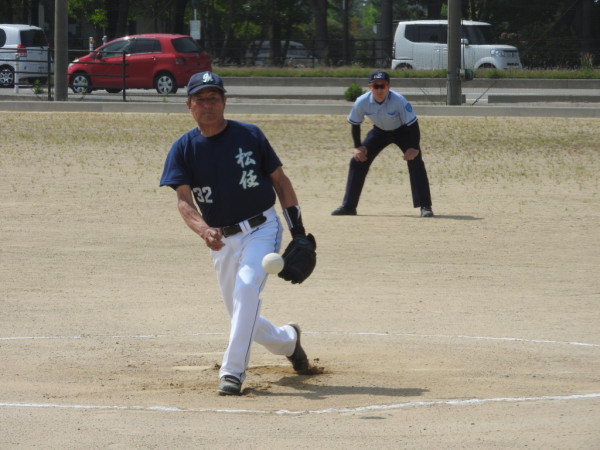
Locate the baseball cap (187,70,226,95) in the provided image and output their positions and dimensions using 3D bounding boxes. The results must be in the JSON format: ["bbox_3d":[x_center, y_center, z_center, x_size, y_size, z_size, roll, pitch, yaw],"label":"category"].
[{"bbox_3d":[-0.456,-0.696,21.200,0.185,0.130,0.270,0,3,0],"label":"baseball cap"}]

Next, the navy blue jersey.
[{"bbox_3d":[-0.385,-0.244,21.250,0.500,0.500,0.320,-13,3,22],"label":"navy blue jersey"}]

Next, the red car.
[{"bbox_3d":[-4.115,-4.048,108.200,3.750,1.520,1.695,2,3,31],"label":"red car"}]

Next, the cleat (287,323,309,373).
[{"bbox_3d":[-0.005,0.627,22.000,0.110,0.275,0.100,-14,4,-40],"label":"cleat"}]

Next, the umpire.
[{"bbox_3d":[0.746,-0.737,39.200,0.930,1.320,0.680,0,3,5],"label":"umpire"}]

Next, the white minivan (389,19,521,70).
[{"bbox_3d":[4.224,-4.591,116.000,3.395,1.780,1.475,1,3,28],"label":"white minivan"}]

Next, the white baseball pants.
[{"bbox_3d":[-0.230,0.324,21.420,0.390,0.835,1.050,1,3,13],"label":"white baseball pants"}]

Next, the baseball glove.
[{"bbox_3d":[-0.012,0.164,21.150,0.160,0.260,0.180,5,4,-39],"label":"baseball glove"}]

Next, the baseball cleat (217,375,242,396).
[{"bbox_3d":[-0.335,0.760,20.880,0.108,0.110,0.280,1,3,15],"label":"baseball cleat"}]

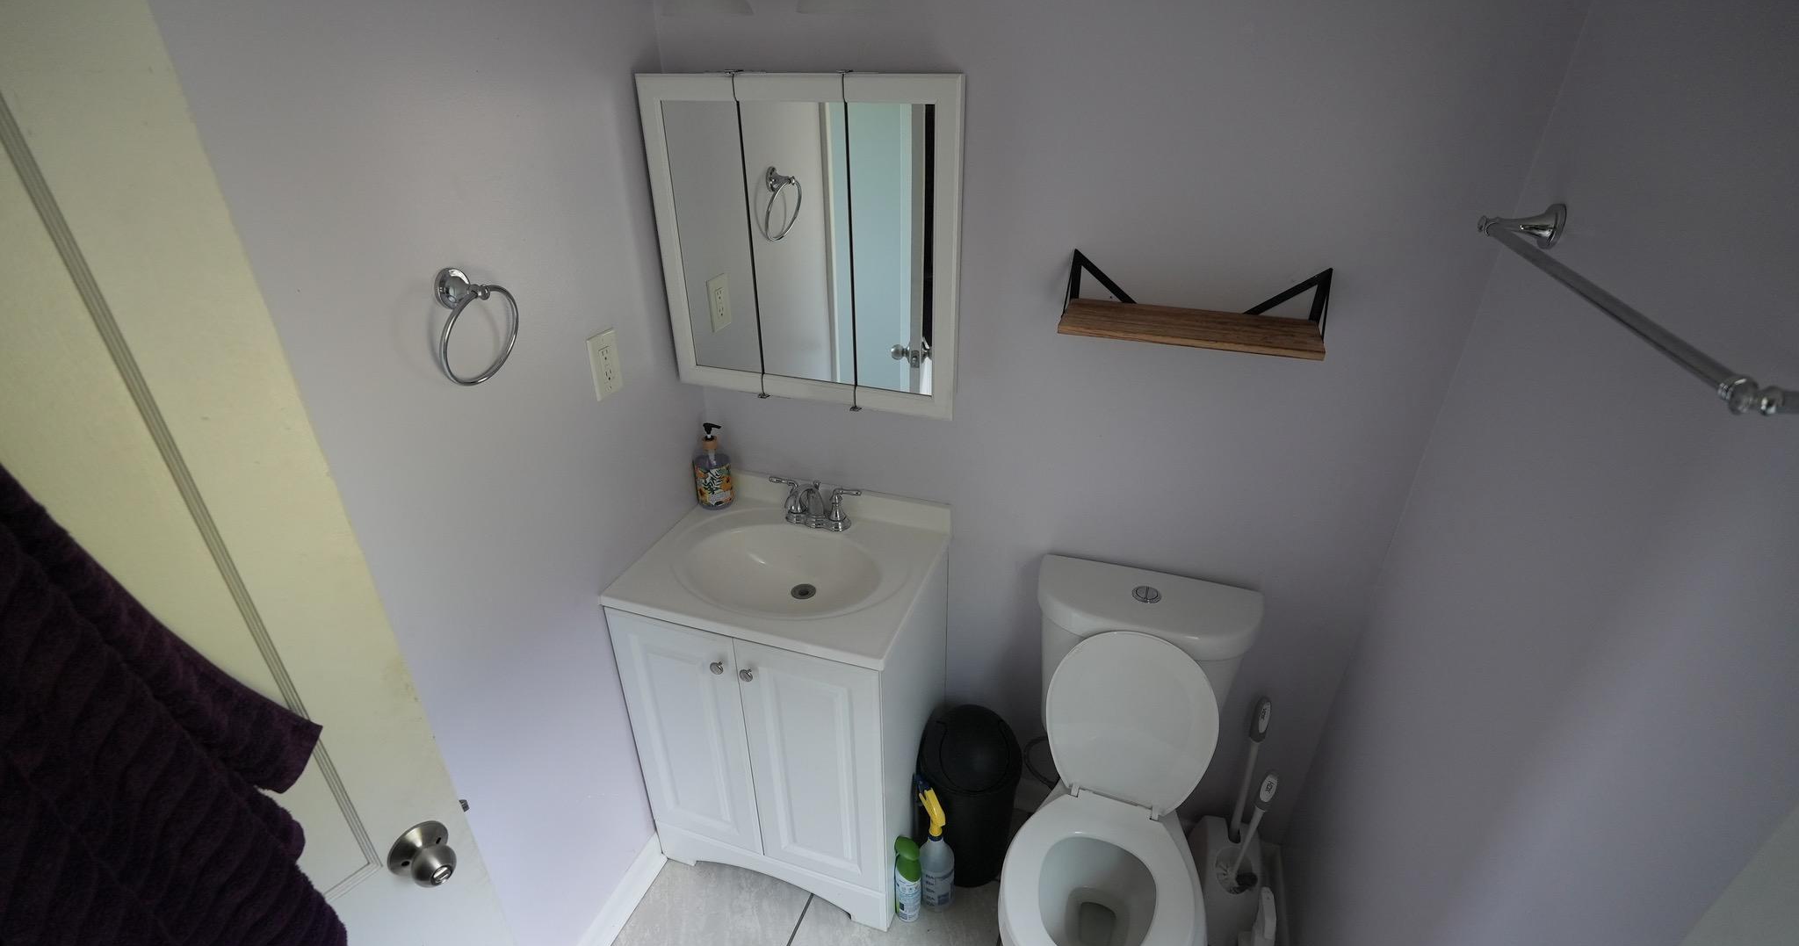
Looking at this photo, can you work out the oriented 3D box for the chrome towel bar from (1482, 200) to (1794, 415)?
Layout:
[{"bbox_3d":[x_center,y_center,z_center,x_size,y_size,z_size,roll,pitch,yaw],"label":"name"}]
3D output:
[{"bbox_3d":[0.741,-0.196,0.833,0.093,0.055,0.673,9,30,17],"label":"chrome towel bar"}]

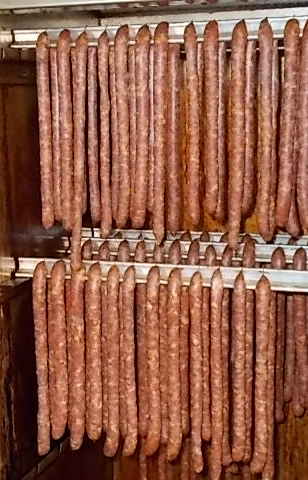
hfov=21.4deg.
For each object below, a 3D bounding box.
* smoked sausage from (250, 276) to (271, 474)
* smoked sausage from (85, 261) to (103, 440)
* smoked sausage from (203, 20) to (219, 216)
[{"bbox_3d":[0.200,0.259,1.531,0.030,0.390,0.030,4,10,20],"label":"smoked sausage"},{"bbox_3d":[-0.117,0.230,1.646,0.032,0.376,0.031,5,11,20],"label":"smoked sausage"},{"bbox_3d":[0.106,-0.218,1.486,0.028,0.355,0.028,3,10,20],"label":"smoked sausage"}]

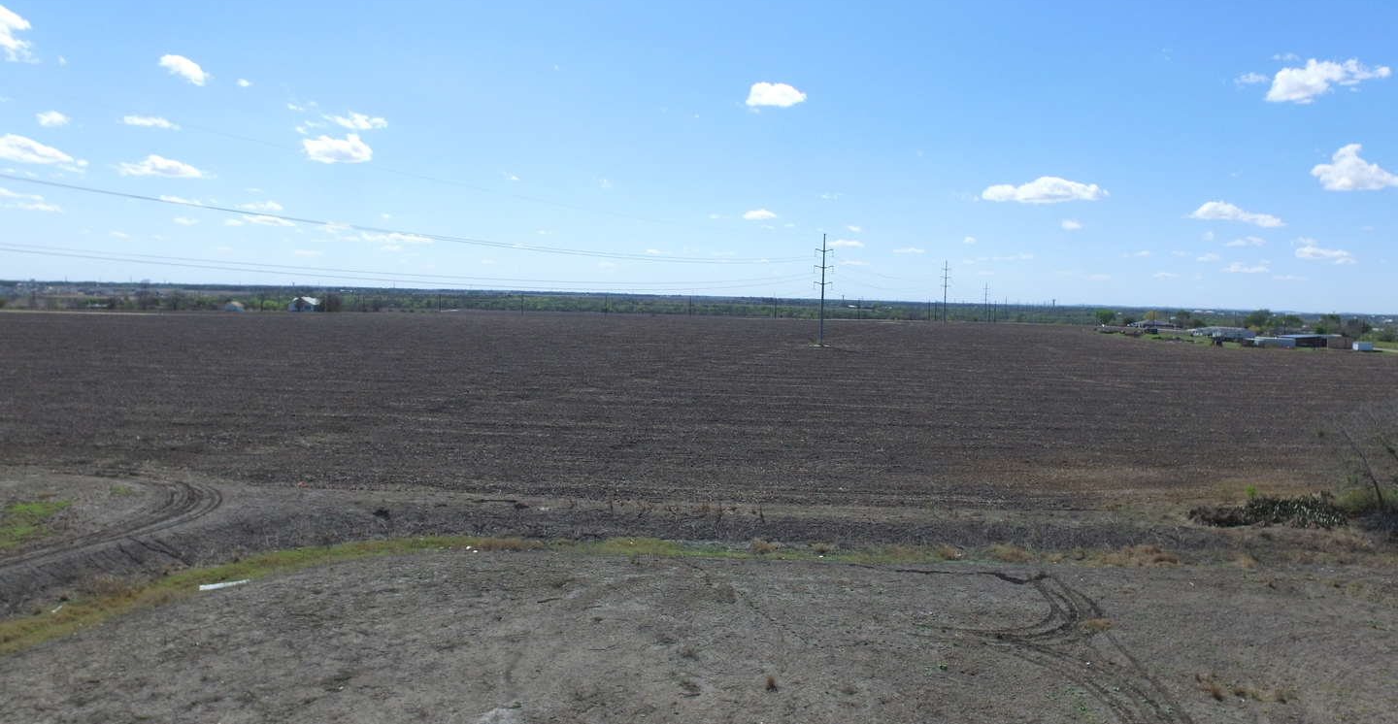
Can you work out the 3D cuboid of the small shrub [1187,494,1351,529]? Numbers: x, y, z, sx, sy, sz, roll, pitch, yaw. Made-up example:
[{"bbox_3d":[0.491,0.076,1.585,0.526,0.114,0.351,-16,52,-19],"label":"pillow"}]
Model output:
[{"bbox_3d":[29.820,7.840,42.600,6.800,1.250,2.800,1,5,0],"label":"small shrub"}]

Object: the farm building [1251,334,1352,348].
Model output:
[{"bbox_3d":[187.610,-6.400,250.920,26.500,4.100,8.000,1,5,0],"label":"farm building"}]

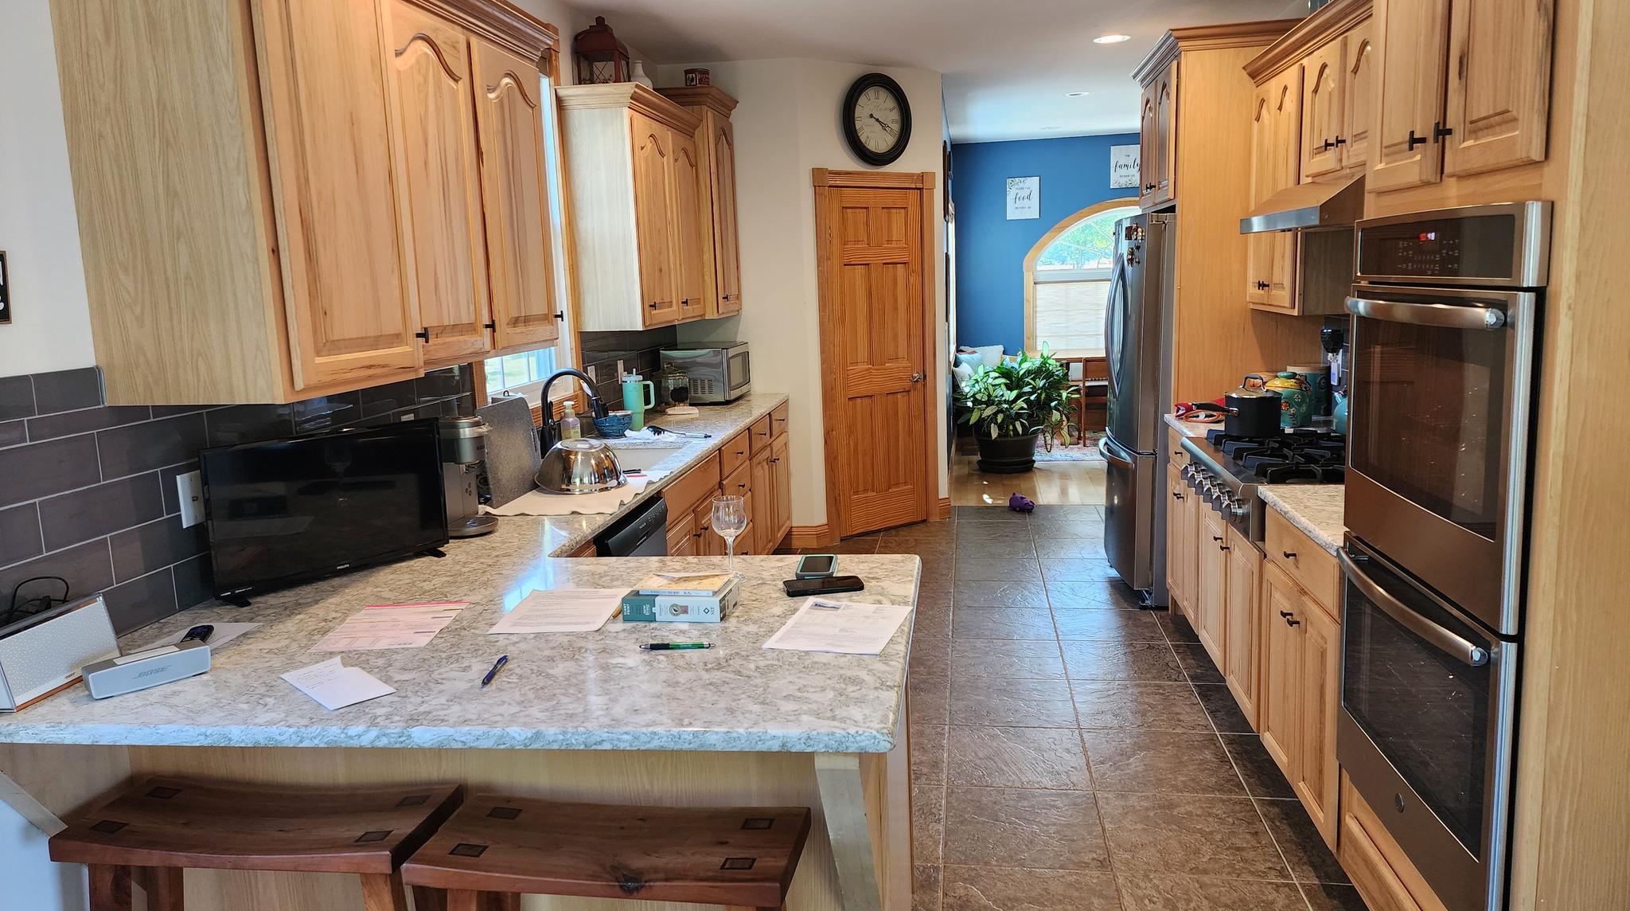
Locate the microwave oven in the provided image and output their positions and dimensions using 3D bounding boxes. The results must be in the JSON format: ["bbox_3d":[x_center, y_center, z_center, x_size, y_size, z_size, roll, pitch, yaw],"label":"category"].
[{"bbox_3d":[-0.610,-0.449,6.050,0.380,0.303,0.480,-1,9,8],"label":"microwave oven"}]

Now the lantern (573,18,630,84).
[{"bbox_3d":[-0.891,-1.675,4.578,0.188,0.335,0.185,-1,9,8],"label":"lantern"}]

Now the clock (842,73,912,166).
[{"bbox_3d":[0.378,-1.960,6.306,0.510,0.510,0.055,-9,11,-34],"label":"clock"}]

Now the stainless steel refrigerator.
[{"bbox_3d":[1.794,-0.242,5.219,0.800,1.784,0.910,-1,9,8],"label":"stainless steel refrigerator"}]

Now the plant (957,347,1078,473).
[{"bbox_3d":[1.608,-0.382,8.691,0.950,0.970,0.850,-1,9,8],"label":"plant"}]

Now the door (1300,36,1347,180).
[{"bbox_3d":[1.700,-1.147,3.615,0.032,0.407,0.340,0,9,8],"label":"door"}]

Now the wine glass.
[{"bbox_3d":[-0.190,0.182,2.427,0.082,0.180,0.082,-1,9,8],"label":"wine glass"}]

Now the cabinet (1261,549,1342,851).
[{"bbox_3d":[1.587,0.581,2.865,0.588,0.665,0.715,-1,9,8],"label":"cabinet"}]

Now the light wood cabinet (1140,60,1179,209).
[{"bbox_3d":[1.871,-1.463,4.989,0.608,0.610,0.960,-1,9,8],"label":"light wood cabinet"}]

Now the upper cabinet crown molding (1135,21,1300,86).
[{"bbox_3d":[1.851,-1.797,4.921,0.638,0.098,1.050,-1,9,8],"label":"upper cabinet crown molding"}]

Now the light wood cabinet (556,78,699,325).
[{"bbox_3d":[-0.801,-1.097,4.996,0.370,0.995,1.100,-1,9,8],"label":"light wood cabinet"}]

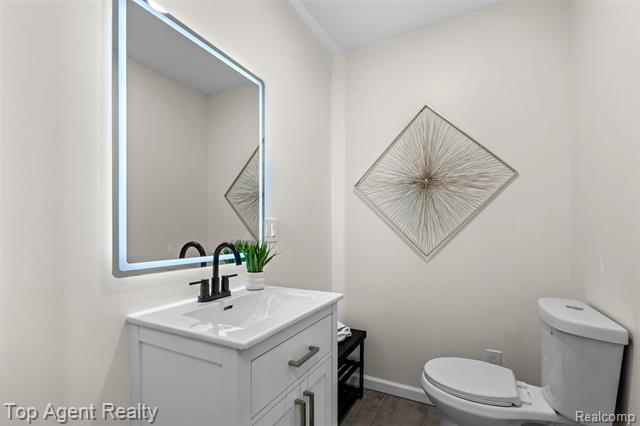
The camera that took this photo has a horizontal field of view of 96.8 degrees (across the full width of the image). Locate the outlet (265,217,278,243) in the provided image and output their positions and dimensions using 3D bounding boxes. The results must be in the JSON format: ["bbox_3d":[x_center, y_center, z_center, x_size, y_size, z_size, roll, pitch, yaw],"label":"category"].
[{"bbox_3d":[-0.252,0.094,1.501,0.010,0.120,0.116,-1,-3,27],"label":"outlet"}]

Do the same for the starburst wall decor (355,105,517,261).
[{"bbox_3d":[0.693,-0.211,1.853,0.985,0.985,0.035,-1,-3,27],"label":"starburst wall decor"}]

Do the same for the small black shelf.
[{"bbox_3d":[0.042,1.027,1.750,0.295,0.445,0.620,-1,-3,27],"label":"small black shelf"}]

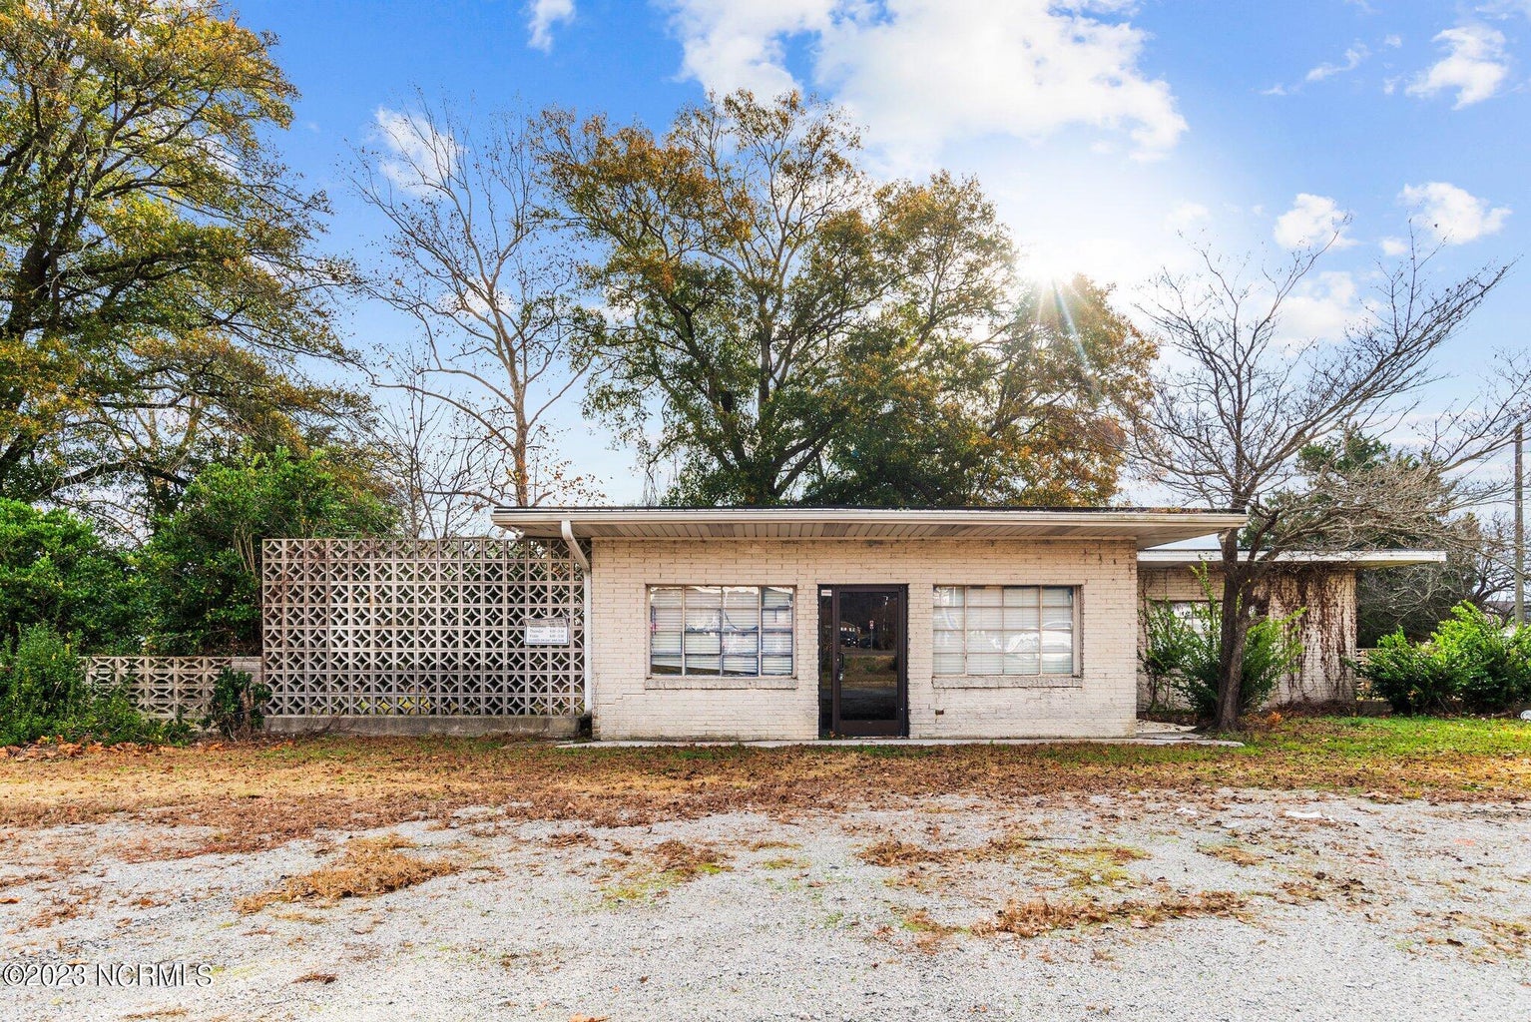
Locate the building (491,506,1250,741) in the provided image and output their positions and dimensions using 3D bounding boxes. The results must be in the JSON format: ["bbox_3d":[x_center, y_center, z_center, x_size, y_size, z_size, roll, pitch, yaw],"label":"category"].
[{"bbox_3d":[1.250,1.700,14.200,9.000,3.150,8.000,0,-4,0],"label":"building"}]

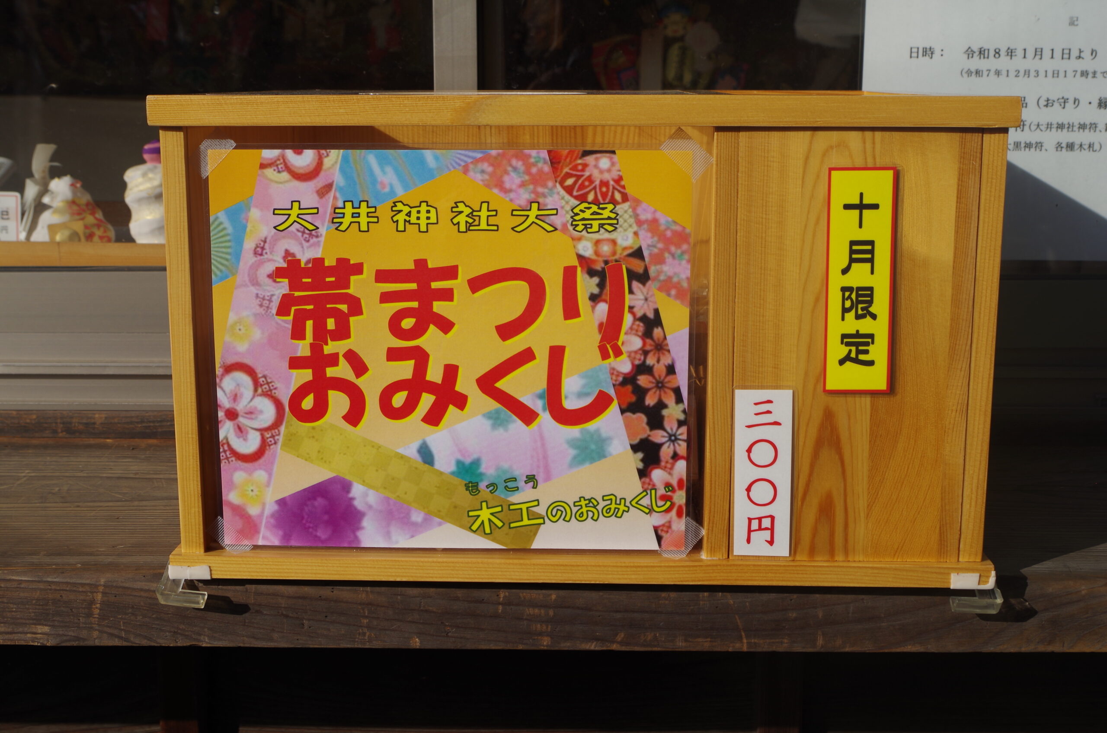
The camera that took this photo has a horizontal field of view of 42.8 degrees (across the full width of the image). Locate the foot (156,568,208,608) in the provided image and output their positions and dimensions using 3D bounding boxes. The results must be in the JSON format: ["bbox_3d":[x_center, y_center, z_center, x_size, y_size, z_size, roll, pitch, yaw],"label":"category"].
[{"bbox_3d":[-0.199,0.118,0.761,0.026,0.017,0.026,0,11,2],"label":"foot"}]

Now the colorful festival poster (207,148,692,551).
[{"bbox_3d":[-0.053,-0.006,0.740,0.248,0.212,0.003,0,11,2],"label":"colorful festival poster"}]

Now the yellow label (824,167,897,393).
[{"bbox_3d":[0.156,-0.043,0.718,0.034,0.116,0.003,0,11,2],"label":"yellow label"}]

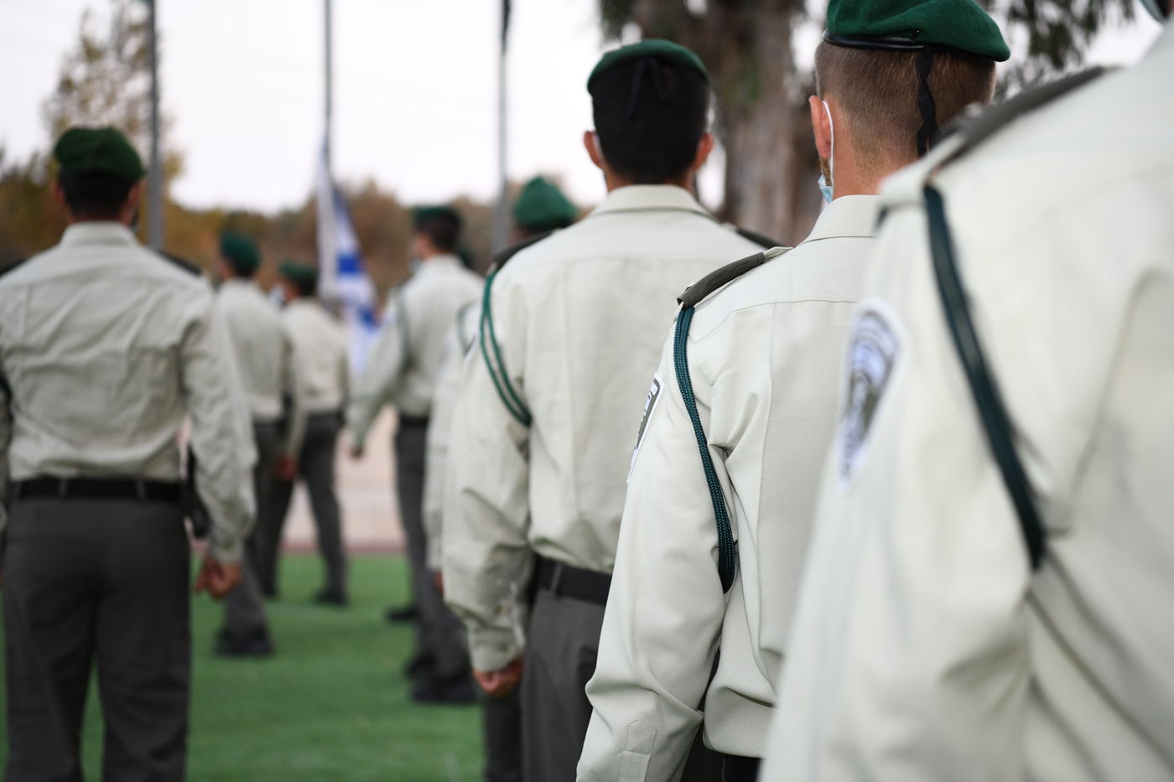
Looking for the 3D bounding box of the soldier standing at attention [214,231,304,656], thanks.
[{"bbox_3d":[-1.417,0.218,9.700,0.520,1.790,0.450,-1,1,-37],"label":"soldier standing at attention"}]

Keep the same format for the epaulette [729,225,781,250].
[{"bbox_3d":[0.266,-0.217,3.370,0.120,0.030,0.060,26,0,-2],"label":"epaulette"}]

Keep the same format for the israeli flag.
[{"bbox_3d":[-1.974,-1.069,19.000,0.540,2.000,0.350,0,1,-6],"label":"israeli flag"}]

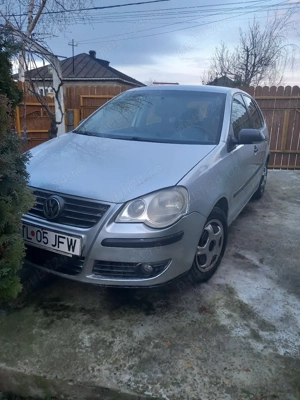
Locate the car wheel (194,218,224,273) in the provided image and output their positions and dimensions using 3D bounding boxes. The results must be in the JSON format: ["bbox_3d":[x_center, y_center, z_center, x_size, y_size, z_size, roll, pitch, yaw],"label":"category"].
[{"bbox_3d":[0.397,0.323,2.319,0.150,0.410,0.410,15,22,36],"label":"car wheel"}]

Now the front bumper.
[{"bbox_3d":[-0.520,0.190,2.088,1.640,0.530,0.500,10,20,26],"label":"front bumper"}]

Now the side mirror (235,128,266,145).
[{"bbox_3d":[0.796,-0.511,2.492,0.240,0.135,0.140,10,20,26],"label":"side mirror"}]

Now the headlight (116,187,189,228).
[{"bbox_3d":[0.011,0.028,1.752,0.360,0.270,0.340,10,20,26],"label":"headlight"}]

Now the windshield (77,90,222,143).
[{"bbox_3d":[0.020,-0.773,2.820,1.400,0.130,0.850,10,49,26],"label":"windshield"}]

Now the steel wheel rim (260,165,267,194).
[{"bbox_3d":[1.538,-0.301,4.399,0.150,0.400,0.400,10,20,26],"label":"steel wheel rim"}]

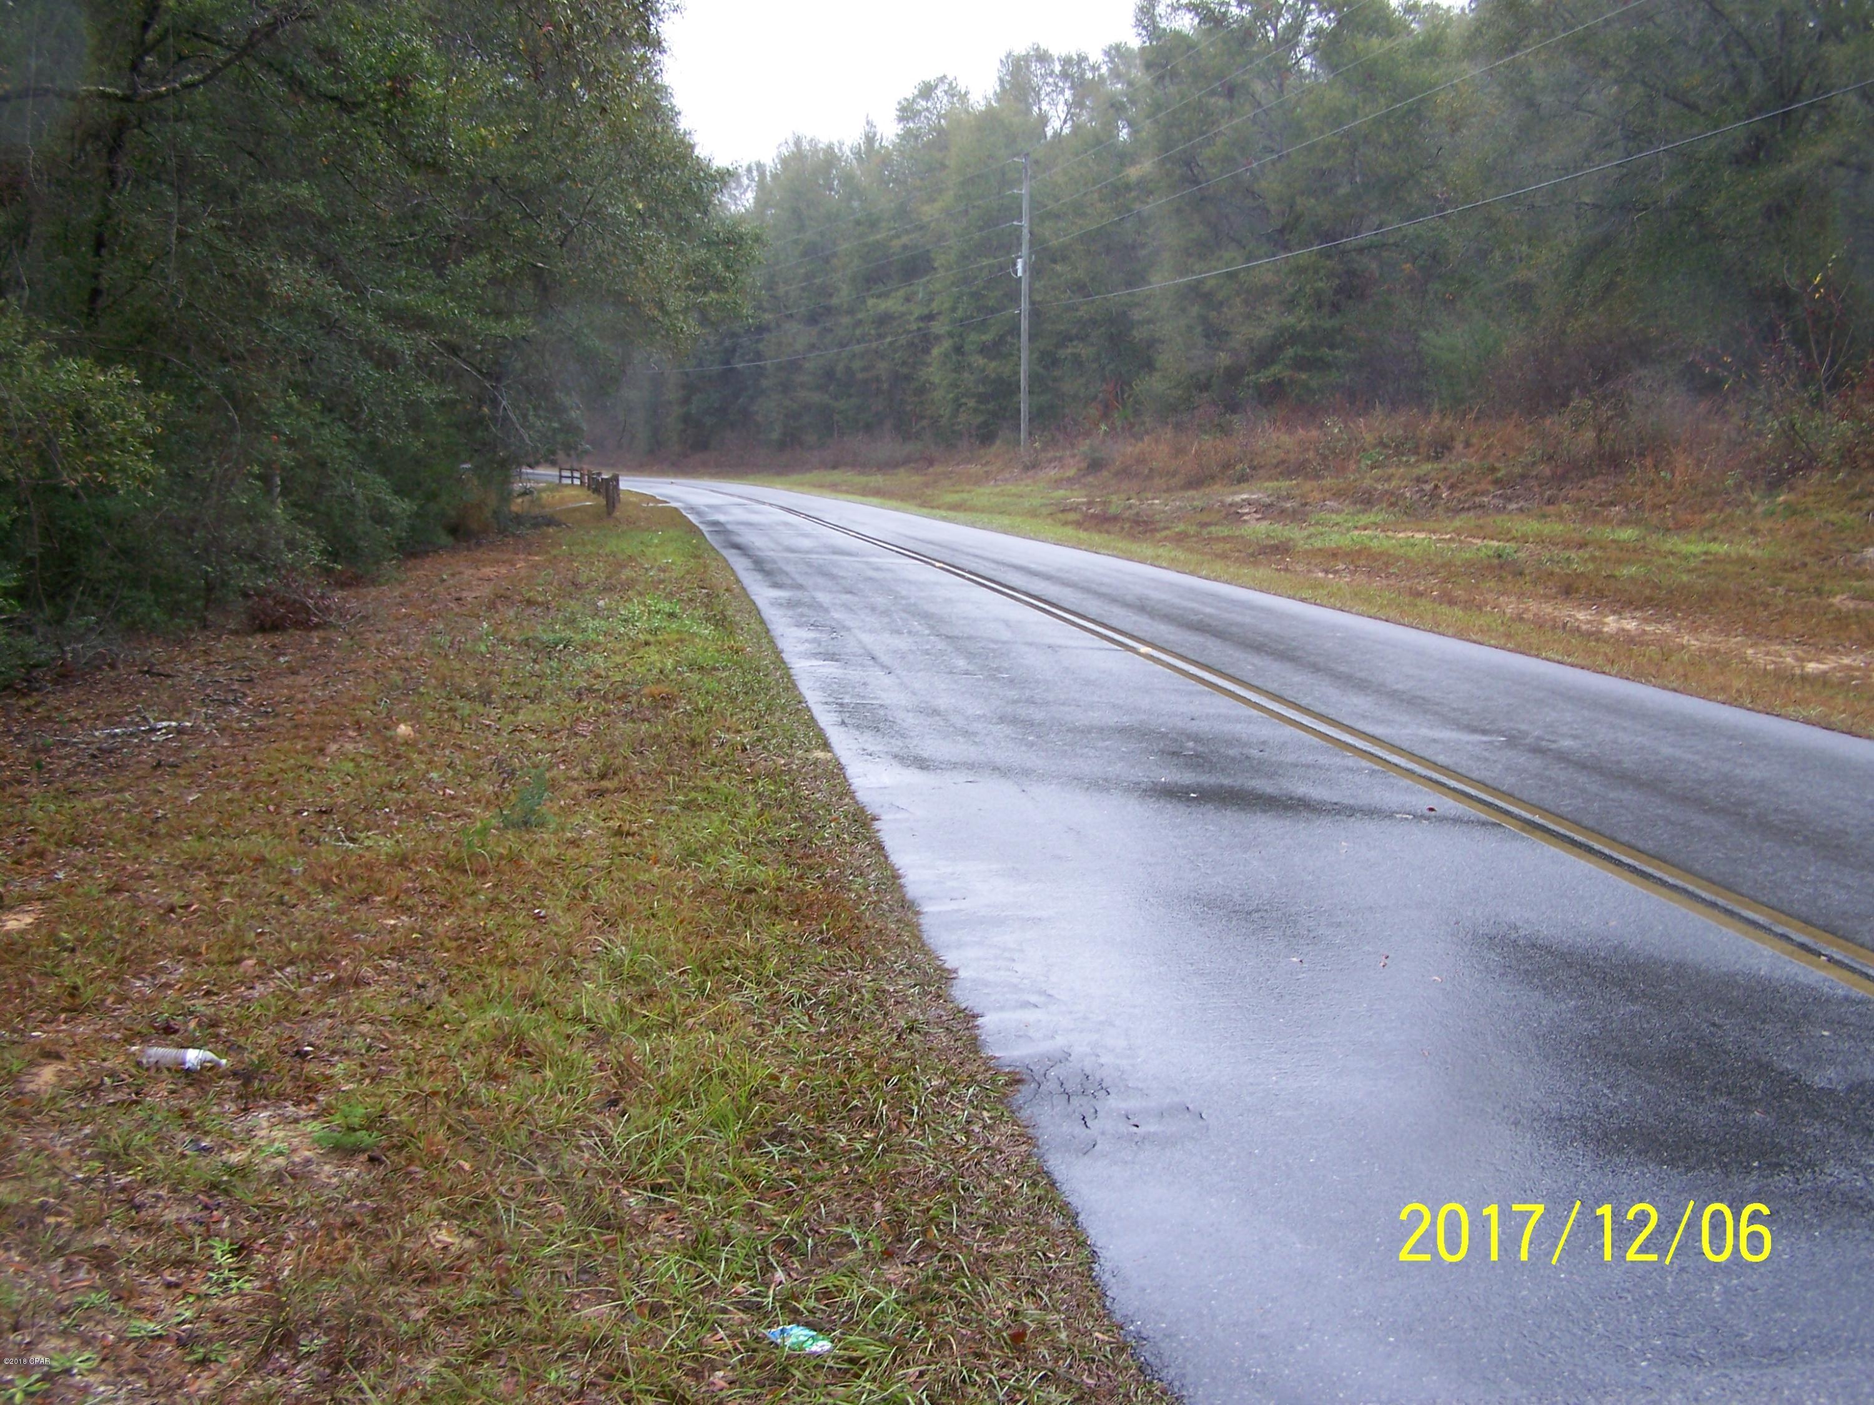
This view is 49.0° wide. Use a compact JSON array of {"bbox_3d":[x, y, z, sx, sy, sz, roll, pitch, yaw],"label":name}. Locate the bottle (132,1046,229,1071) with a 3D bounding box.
[{"bbox_3d":[-1.903,0.897,5.178,0.230,0.060,0.065,2,7,14],"label":"bottle"}]

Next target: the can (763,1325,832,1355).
[{"bbox_3d":[-0.239,1.103,3.554,0.118,0.030,0.065,3,8,24],"label":"can"}]

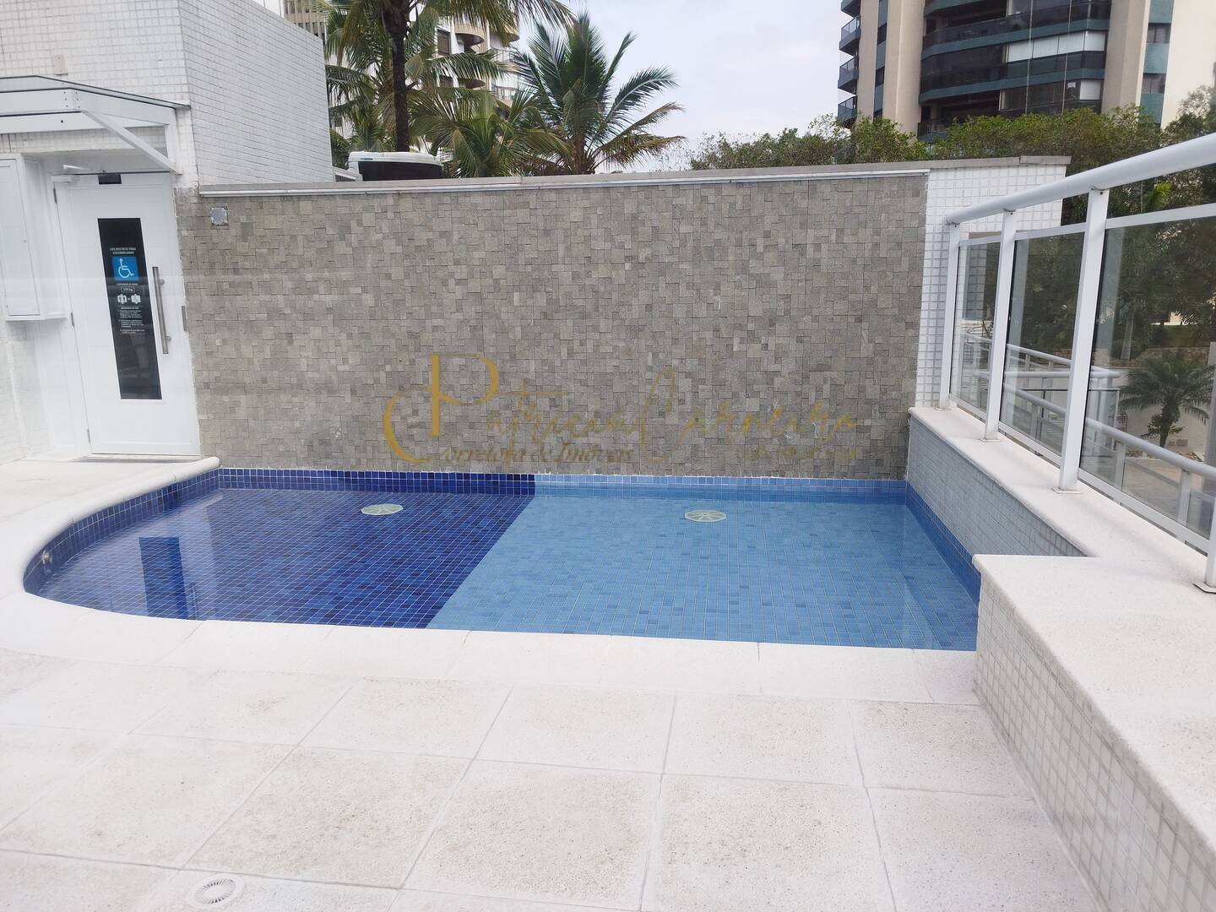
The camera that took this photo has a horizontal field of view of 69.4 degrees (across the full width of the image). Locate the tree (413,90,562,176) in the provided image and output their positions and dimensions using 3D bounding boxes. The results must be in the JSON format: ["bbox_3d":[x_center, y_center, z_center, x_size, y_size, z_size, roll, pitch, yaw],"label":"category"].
[{"bbox_3d":[-2.247,-4.298,17.597,3.200,5.709,3.200,1,12,9],"label":"tree"}]

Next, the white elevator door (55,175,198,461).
[{"bbox_3d":[-3.344,-0.960,6.151,0.874,1.938,0.070,1,12,9],"label":"white elevator door"}]

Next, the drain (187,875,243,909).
[{"bbox_3d":[-0.835,0.927,1.870,0.104,0.012,0.104,1,12,9],"label":"drain"}]

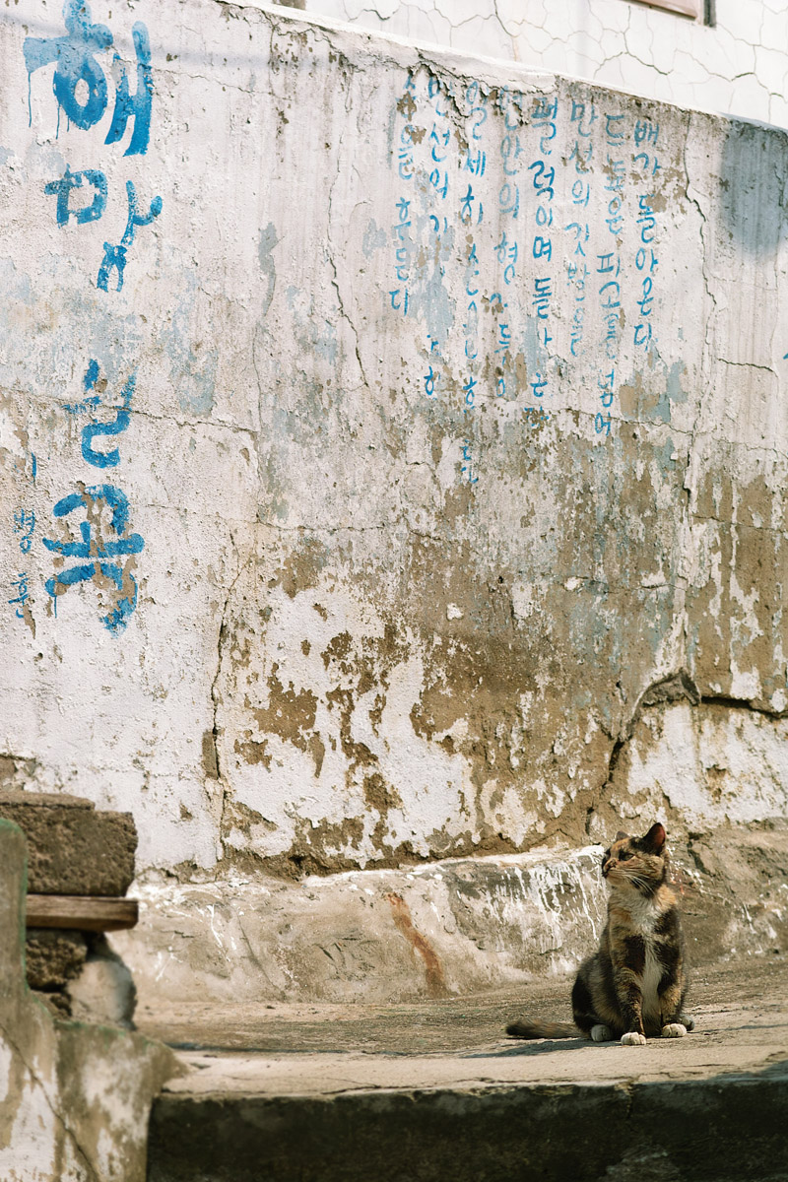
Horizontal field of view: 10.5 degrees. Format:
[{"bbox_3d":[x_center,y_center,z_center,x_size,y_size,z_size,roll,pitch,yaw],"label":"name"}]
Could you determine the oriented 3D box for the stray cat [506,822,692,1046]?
[{"bbox_3d":[0.363,0.606,7.660,0.335,0.390,0.280,0,1,-20],"label":"stray cat"}]

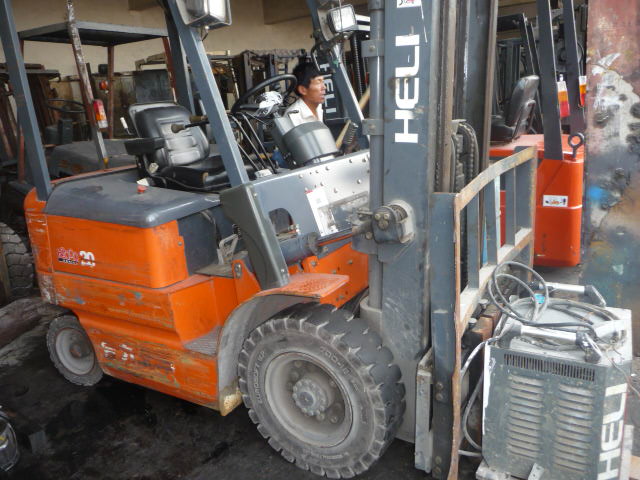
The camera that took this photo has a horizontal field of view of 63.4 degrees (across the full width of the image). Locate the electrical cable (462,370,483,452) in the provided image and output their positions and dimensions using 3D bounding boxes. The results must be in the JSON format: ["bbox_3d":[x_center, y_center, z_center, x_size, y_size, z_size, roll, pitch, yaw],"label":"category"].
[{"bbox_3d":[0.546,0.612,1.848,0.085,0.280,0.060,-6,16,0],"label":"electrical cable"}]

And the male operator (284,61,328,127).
[{"bbox_3d":[-0.014,-0.257,3.267,0.310,1.680,0.480,4,19,32],"label":"male operator"}]

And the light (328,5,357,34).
[{"bbox_3d":[0.111,-1.088,2.555,0.122,0.122,0.085,-19,15,-38],"label":"light"}]

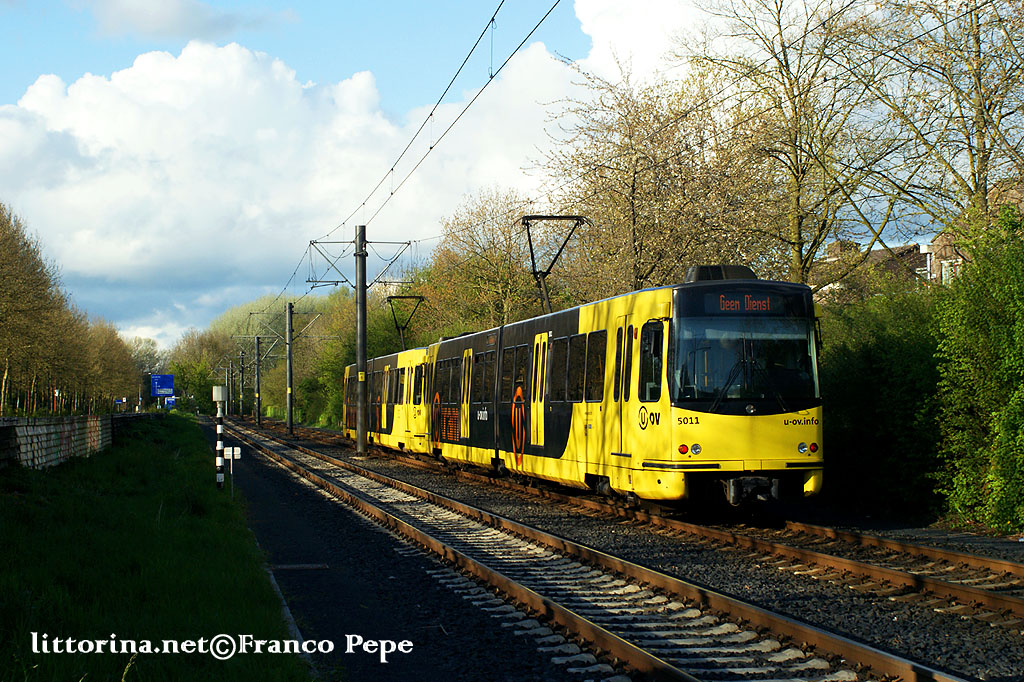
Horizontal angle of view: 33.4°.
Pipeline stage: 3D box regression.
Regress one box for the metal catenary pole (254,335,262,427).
[{"bbox_3d":[-22.023,3.501,147.979,0.330,7.649,0.330,0,-2,-11],"label":"metal catenary pole"}]

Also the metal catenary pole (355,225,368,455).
[{"bbox_3d":[-5.073,-0.063,57.543,0.330,7.669,0.330,0,-2,-11],"label":"metal catenary pole"}]

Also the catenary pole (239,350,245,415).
[{"bbox_3d":[-30.211,4.984,190.957,0.330,7.553,0.330,0,-2,-11],"label":"catenary pole"}]

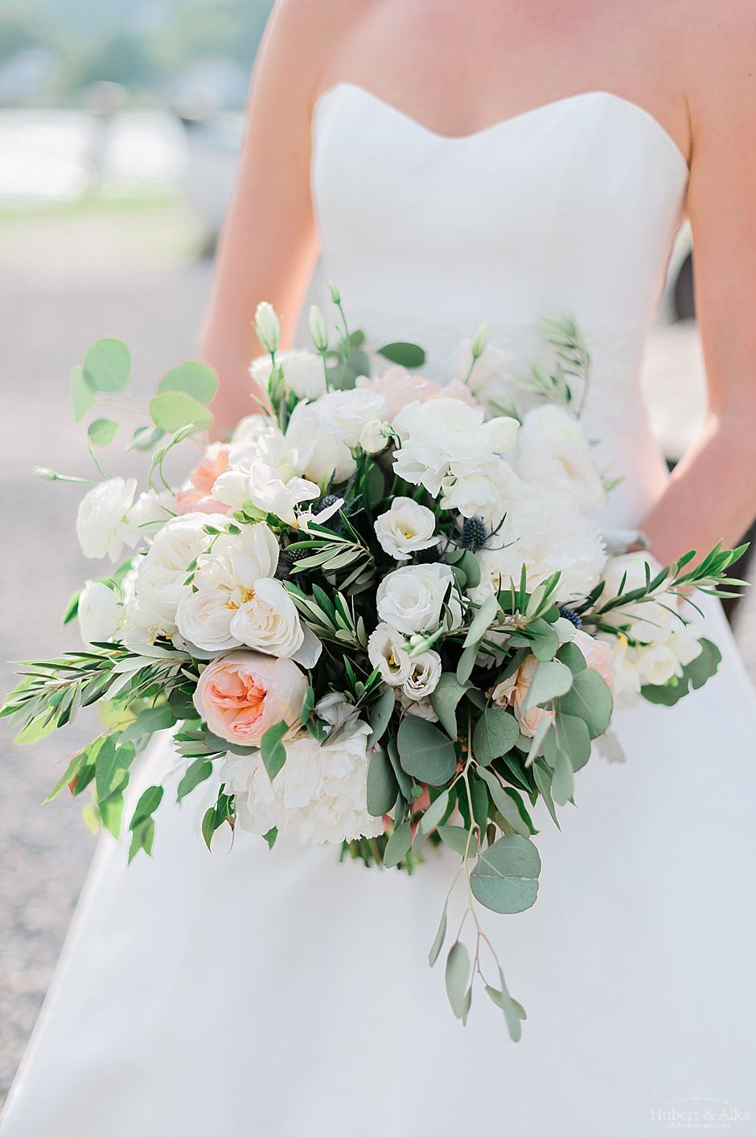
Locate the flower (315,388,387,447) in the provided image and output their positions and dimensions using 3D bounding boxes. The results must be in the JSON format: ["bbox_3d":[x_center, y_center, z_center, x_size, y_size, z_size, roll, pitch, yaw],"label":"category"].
[{"bbox_3d":[-0.019,-0.113,1.180,0.054,0.038,0.050,-1,17,-3],"label":"flower"}]

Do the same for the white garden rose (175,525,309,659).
[{"bbox_3d":[-0.095,0.017,1.125,0.100,0.099,0.065,1,-3,3],"label":"white garden rose"}]

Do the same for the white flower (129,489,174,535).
[{"bbox_3d":[-0.168,-0.043,1.190,0.039,0.040,0.036,12,-13,35],"label":"white flower"}]

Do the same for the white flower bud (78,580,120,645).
[{"bbox_3d":[-0.210,0.034,1.190,0.034,0.050,0.042,8,-3,24],"label":"white flower bud"}]

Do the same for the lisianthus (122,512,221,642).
[{"bbox_3d":[-0.141,0.005,1.090,0.072,0.080,0.060,9,19,27],"label":"lisianthus"}]

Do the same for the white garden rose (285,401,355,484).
[{"bbox_3d":[-0.042,-0.094,1.180,0.056,0.059,0.055,2,17,6],"label":"white garden rose"}]

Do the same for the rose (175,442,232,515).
[{"bbox_3d":[-0.124,-0.065,1.130,0.045,0.050,0.045,11,20,34],"label":"rose"}]

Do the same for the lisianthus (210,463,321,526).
[{"bbox_3d":[-0.081,-0.055,1.155,0.079,0.044,0.052,0,-18,0],"label":"lisianthus"}]

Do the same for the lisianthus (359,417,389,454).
[{"bbox_3d":[-0.003,-0.088,1.050,0.022,0.020,0.020,27,12,-44],"label":"lisianthus"}]

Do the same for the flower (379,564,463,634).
[{"bbox_3d":[0.030,0.022,1.135,0.060,0.052,0.050,3,-11,9],"label":"flower"}]

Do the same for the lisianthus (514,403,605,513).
[{"bbox_3d":[0.134,-0.081,1.160,0.062,0.073,0.055,-6,18,-18],"label":"lisianthus"}]

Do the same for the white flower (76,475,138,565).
[{"bbox_3d":[-0.192,-0.035,1.120,0.040,0.052,0.045,-11,20,-33],"label":"white flower"}]

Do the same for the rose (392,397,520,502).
[{"bbox_3d":[0.057,-0.087,1.160,0.093,0.060,0.078,-1,60,-4],"label":"rose"}]

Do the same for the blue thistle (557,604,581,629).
[{"bbox_3d":[0.132,0.033,1.090,0.016,0.017,0.017,0,17,0],"label":"blue thistle"}]

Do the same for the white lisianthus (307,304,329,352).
[{"bbox_3d":[-0.042,-0.168,1.100,0.015,0.033,0.015,-10,12,2],"label":"white lisianthus"}]

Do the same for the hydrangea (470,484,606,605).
[{"bbox_3d":[0.120,-0.016,1.185,0.106,0.096,0.080,-7,-18,-21],"label":"hydrangea"}]

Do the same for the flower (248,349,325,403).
[{"bbox_3d":[-0.066,-0.140,1.150,0.053,0.034,0.050,3,17,11],"label":"flower"}]

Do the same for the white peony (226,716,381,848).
[{"bbox_3d":[-0.052,0.144,1.090,0.104,0.082,0.080,2,17,5],"label":"white peony"}]

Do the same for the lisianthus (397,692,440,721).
[{"bbox_3d":[0.026,0.092,1.060,0.030,0.024,0.027,0,17,0],"label":"lisianthus"}]

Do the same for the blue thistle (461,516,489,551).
[{"bbox_3d":[0.071,-0.025,1.165,0.020,0.025,0.021,0,17,0],"label":"blue thistle"}]

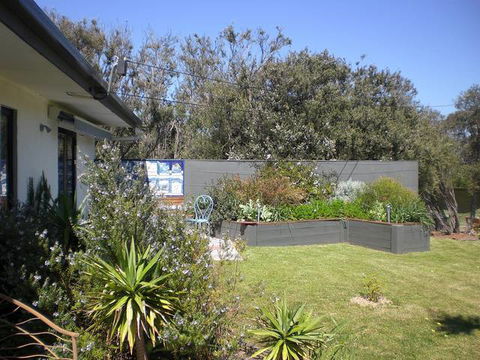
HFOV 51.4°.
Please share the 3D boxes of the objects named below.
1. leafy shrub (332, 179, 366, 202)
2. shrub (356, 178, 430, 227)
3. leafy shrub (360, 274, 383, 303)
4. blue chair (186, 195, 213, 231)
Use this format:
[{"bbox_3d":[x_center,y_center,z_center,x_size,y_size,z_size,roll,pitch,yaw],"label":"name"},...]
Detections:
[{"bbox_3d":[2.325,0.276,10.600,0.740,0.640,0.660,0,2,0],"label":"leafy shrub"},{"bbox_3d":[3.022,0.437,9.700,1.400,0.950,1.150,0,2,0],"label":"shrub"},{"bbox_3d":[1.488,1.228,5.650,0.260,0.320,0.260,0,2,0],"label":"leafy shrub"},{"bbox_3d":[-0.724,0.729,9.100,0.420,0.900,0.470,1,2,32],"label":"blue chair"}]

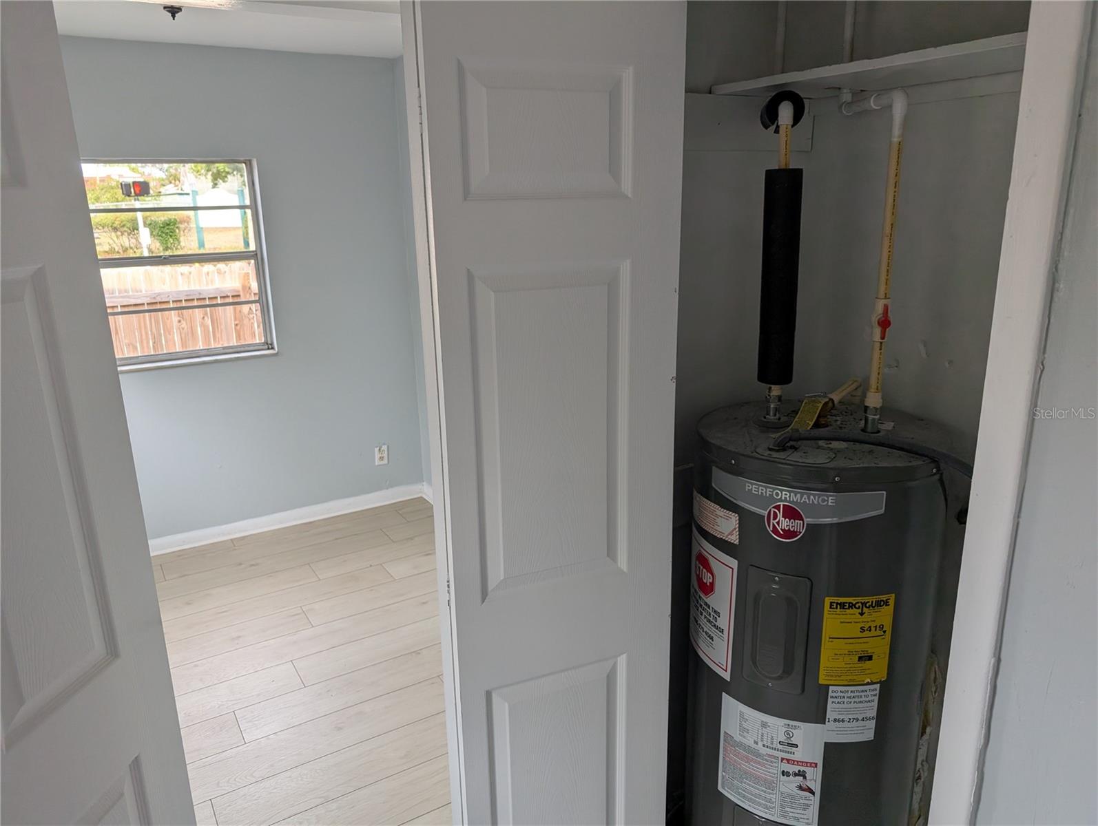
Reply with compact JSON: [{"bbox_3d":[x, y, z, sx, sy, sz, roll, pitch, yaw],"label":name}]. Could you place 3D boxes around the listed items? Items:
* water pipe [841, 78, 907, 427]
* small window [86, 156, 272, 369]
[{"bbox_3d":[0.634,-0.298,1.560,0.056,0.670,0.167,-10,17,-30],"label":"water pipe"},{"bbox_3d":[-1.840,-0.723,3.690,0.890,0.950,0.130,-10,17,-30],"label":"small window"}]

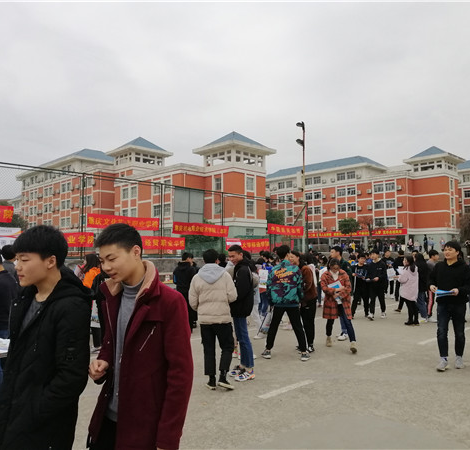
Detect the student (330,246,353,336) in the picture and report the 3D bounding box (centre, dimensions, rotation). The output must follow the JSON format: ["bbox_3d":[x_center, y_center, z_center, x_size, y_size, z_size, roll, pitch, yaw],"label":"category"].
[{"bbox_3d":[2.115,1.345,8.991,0.420,1.830,0.520,3,-5,-37],"label":"student"}]

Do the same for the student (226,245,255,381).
[{"bbox_3d":[0.074,1.157,6.025,0.420,1.770,0.500,1,-4,-17],"label":"student"}]

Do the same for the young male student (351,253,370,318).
[{"bbox_3d":[3.373,1.626,12.113,0.500,1.727,0.450,1,-4,-9],"label":"young male student"}]

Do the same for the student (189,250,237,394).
[{"bbox_3d":[-0.270,1.160,5.662,0.580,1.710,0.420,-1,-4,12],"label":"student"}]

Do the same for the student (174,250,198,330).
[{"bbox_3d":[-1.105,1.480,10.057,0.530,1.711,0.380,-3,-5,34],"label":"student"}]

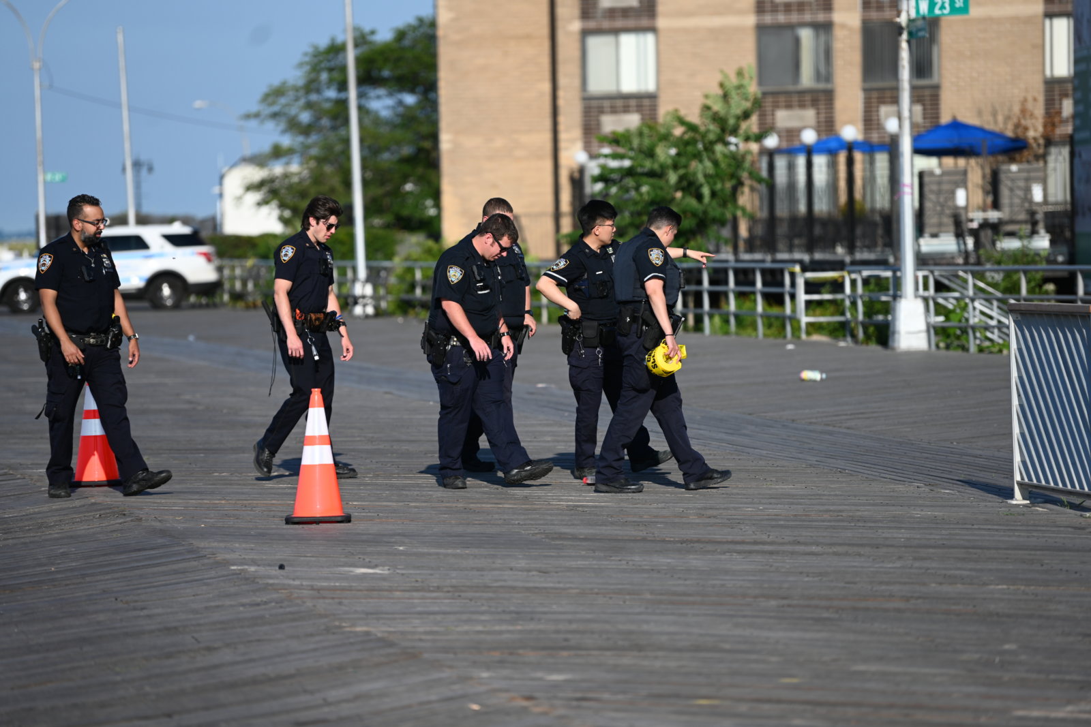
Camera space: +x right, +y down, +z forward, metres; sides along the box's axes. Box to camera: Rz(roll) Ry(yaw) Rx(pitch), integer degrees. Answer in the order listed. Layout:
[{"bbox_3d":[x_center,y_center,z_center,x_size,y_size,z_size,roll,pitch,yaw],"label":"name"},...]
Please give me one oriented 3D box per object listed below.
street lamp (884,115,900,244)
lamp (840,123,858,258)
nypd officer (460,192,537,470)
[{"bbox_3d":[5.461,-2.812,81.000,0.320,2.150,0.320,-1,2,0],"label":"street lamp"},{"bbox_3d":[5.379,-3.068,91.200,0.310,2.370,0.310,-1,2,0],"label":"lamp"},{"bbox_3d":[-0.289,-0.183,32.600,0.560,1.750,0.580,0,2,40],"label":"nypd officer"}]

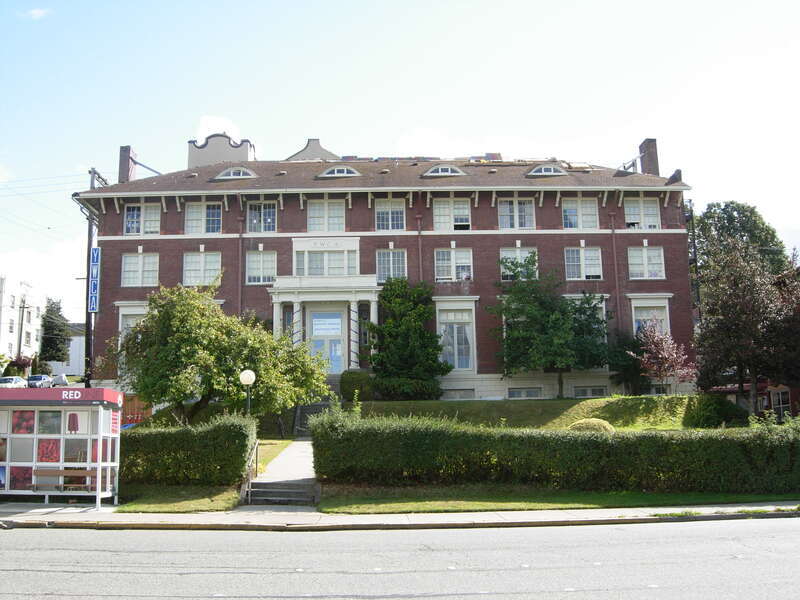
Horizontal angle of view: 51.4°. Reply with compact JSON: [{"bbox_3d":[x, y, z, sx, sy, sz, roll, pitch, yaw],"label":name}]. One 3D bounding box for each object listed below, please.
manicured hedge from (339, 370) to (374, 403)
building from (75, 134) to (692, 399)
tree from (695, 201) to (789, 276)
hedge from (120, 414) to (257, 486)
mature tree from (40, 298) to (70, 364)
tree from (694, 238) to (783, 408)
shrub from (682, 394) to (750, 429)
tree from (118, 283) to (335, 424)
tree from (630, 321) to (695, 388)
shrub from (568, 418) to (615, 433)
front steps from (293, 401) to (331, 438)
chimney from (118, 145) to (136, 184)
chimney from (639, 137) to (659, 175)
[{"bbox_3d":[-1.833,3.696,36.609,1.600,1.500,1.500,-1,-10,-2],"label":"manicured hedge"},{"bbox_3d":[-0.864,-1.514,53.000,34.500,16.500,16.000,-1,-10,-2],"label":"building"},{"bbox_3d":[25.129,-0.220,61.712,8.000,14.400,8.000,-1,-10,-2],"label":"tree"},{"bbox_3d":[-5.074,3.651,19.974,3.300,1.530,1.500,-1,-10,-2],"label":"hedge"},{"bbox_3d":[-32.965,3.193,79.611,3.200,7.000,3.400,-1,-10,-2],"label":"mature tree"},{"bbox_3d":[15.245,1.121,37.446,4.030,7.980,3.900,-1,-10,-2],"label":"tree"},{"bbox_3d":[12.411,4.422,32.721,2.640,1.400,2.200,-1,-10,-2],"label":"shrub"},{"bbox_3d":[-5.191,2.073,24.957,6.350,5.250,5.800,-1,-10,-2],"label":"tree"},{"bbox_3d":[12.826,2.746,40.630,3.170,3.520,2.900,-1,-10,-2],"label":"tree"},{"bbox_3d":[6.093,4.099,26.440,1.480,0.660,1.400,-1,-10,-2],"label":"shrub"},{"bbox_3d":[-2.858,4.134,28.942,1.620,1.280,2.600,-1,-10,-2],"label":"front steps"},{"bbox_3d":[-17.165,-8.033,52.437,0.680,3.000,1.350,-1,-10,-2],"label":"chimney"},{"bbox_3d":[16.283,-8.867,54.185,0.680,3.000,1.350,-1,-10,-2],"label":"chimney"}]

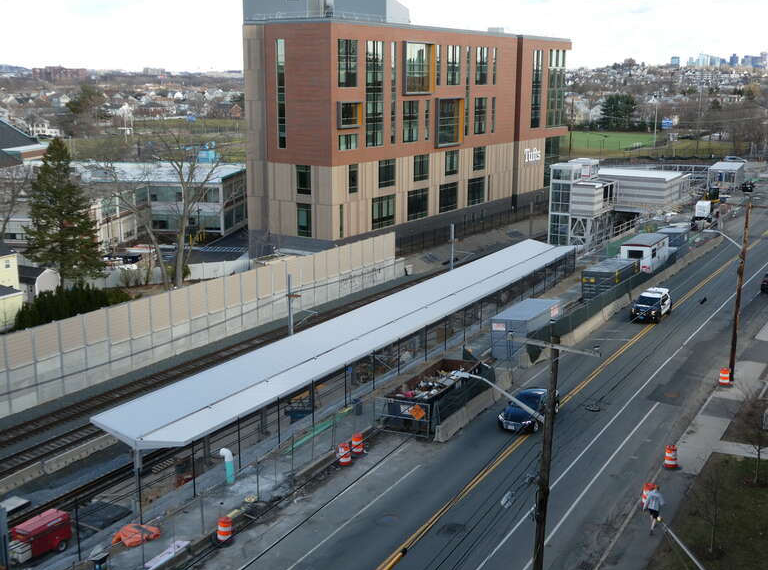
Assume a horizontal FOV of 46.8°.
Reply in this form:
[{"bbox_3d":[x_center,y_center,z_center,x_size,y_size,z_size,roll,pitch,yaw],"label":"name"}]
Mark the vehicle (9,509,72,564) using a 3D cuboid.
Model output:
[{"bbox_3d":[-14.149,10.325,36.635,1.200,1.420,2.200,8,15,30],"label":"vehicle"}]

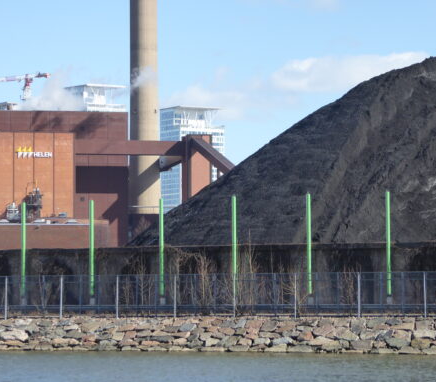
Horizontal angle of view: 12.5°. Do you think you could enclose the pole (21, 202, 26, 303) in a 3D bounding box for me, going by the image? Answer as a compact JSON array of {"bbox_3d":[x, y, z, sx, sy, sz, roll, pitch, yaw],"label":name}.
[{"bbox_3d":[-10.812,3.353,110.622,0.210,5.430,0.210,0,-3,0],"label":"pole"}]

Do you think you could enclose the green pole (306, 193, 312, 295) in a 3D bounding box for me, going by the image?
[{"bbox_3d":[4.705,2.868,102.554,0.210,5.510,0.210,0,-3,0],"label":"green pole"}]

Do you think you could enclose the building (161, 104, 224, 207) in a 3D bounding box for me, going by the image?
[{"bbox_3d":[-15.626,7.712,1201.895,29.000,115.000,27.500,2,-4,-31],"label":"building"}]

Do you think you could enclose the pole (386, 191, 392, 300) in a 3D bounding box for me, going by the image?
[{"bbox_3d":[8.635,2.760,100.510,0.210,5.500,0.210,0,-3,0],"label":"pole"}]

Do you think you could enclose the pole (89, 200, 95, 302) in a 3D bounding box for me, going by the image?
[{"bbox_3d":[-6.865,3.241,108.570,0.210,5.420,0.210,0,-3,0],"label":"pole"}]

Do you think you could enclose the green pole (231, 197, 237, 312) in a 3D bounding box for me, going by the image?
[{"bbox_3d":[0.878,2.992,104.543,0.210,5.480,0.210,0,-3,0],"label":"green pole"}]

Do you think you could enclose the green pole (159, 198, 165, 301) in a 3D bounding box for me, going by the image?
[{"bbox_3d":[-3.007,3.136,106.564,0.210,5.410,0.210,0,-3,0],"label":"green pole"}]

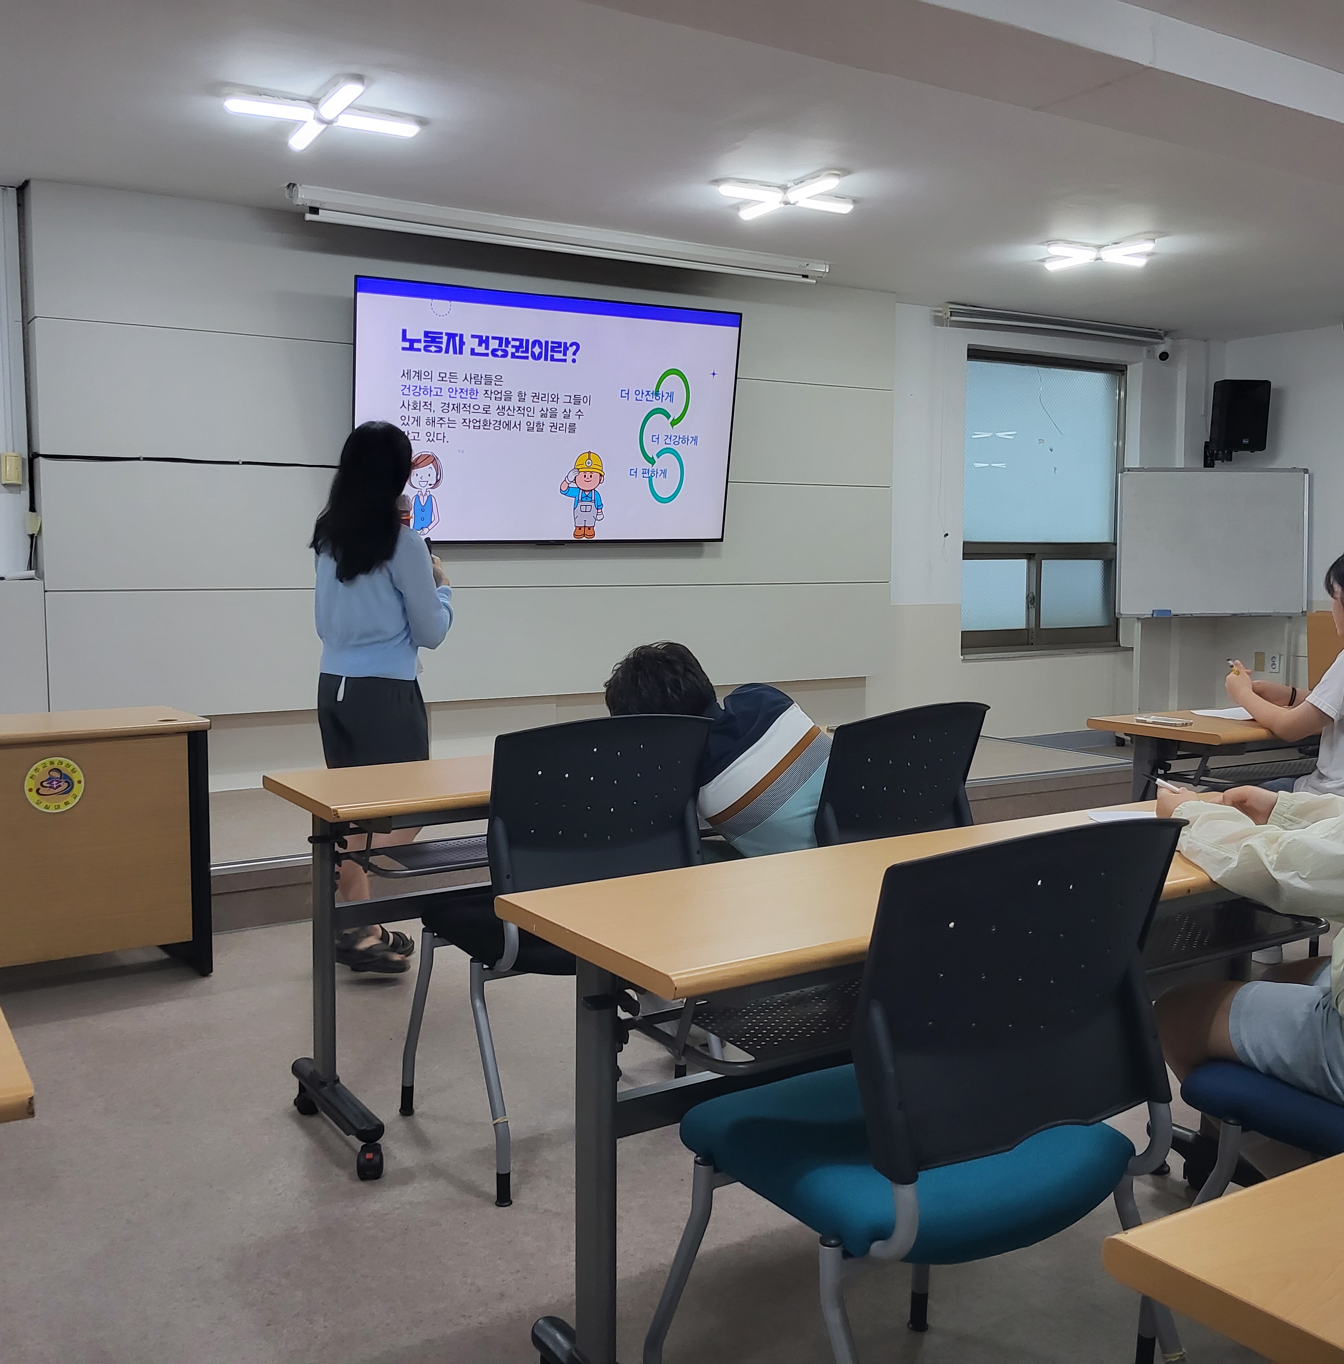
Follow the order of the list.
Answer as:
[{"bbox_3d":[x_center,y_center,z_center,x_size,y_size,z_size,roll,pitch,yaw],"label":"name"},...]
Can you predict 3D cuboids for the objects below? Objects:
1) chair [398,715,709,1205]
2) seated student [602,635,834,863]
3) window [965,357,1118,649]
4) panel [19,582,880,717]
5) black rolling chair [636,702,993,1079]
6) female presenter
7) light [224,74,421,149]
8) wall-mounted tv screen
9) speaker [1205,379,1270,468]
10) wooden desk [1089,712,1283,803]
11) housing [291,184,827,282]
[{"bbox_3d":[-0.238,0.496,2.802,0.500,0.885,0.540,-3,6,-32],"label":"chair"},{"bbox_3d":[0.211,0.421,3.169,0.510,1.000,0.880,-4,7,-39],"label":"seated student"},{"bbox_3d":[2.275,-1.088,8.327,1.430,1.750,0.120,-3,6,-31],"label":"window"},{"bbox_3d":[-0.617,-0.189,6.279,4.140,0.500,0.080,-3,6,-32],"label":"panel"},{"bbox_3d":[0.323,0.497,2.997,0.530,0.880,0.560,-4,7,-41],"label":"black rolling chair"},{"bbox_3d":[-0.850,0.046,3.944,0.430,1.579,0.350,4,6,38],"label":"female presenter"},{"bbox_3d":[-1.059,-1.726,4.166,0.610,0.070,0.640,-2,6,-26],"label":"light"},{"bbox_3d":[-0.516,-1.171,6.137,1.885,1.080,0.060,-3,14,-31],"label":"wall-mounted tv screen"},{"bbox_3d":[3.474,-1.606,8.370,0.280,0.450,0.270,0,11,-5],"label":"speaker"},{"bbox_3d":[1.963,0.452,4.209,1.500,0.725,0.450,-3,6,-32],"label":"wooden desk"},{"bbox_3d":[-0.367,-1.827,5.710,2.480,0.115,0.090,-3,6,-32],"label":"housing"}]

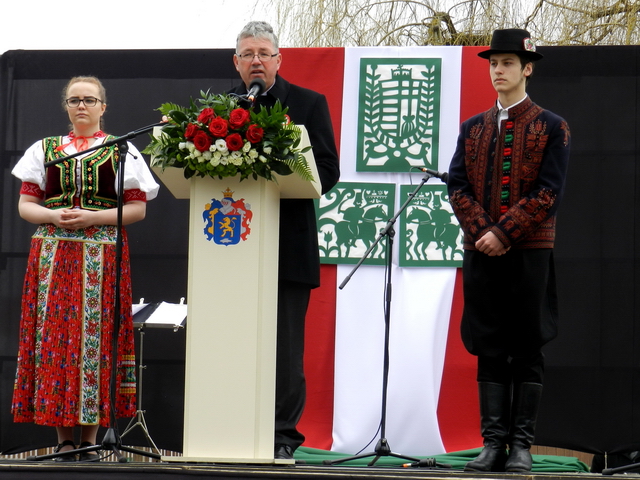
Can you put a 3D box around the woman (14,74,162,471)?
[{"bbox_3d":[-0.989,0.124,8.950,0.580,1.600,0.440,0,-5,9],"label":"woman"}]

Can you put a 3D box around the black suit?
[{"bbox_3d":[-0.217,0.083,8.620,0.580,1.518,0.400,0,-6,14],"label":"black suit"}]

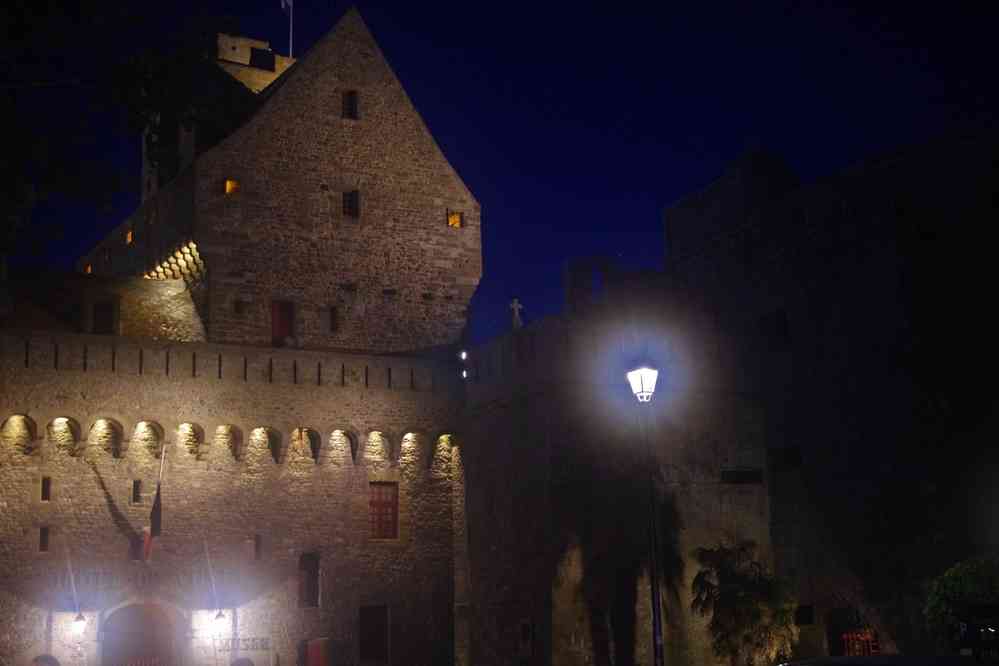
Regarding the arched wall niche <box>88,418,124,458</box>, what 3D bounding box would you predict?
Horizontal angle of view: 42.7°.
[{"bbox_3d":[-12.599,3.387,40.923,0.990,1.168,0.550,5,-15,-24],"label":"arched wall niche"}]

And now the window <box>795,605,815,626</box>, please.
[{"bbox_3d":[10.991,10.181,46.000,0.590,0.753,0.250,2,-14,-15],"label":"window"}]

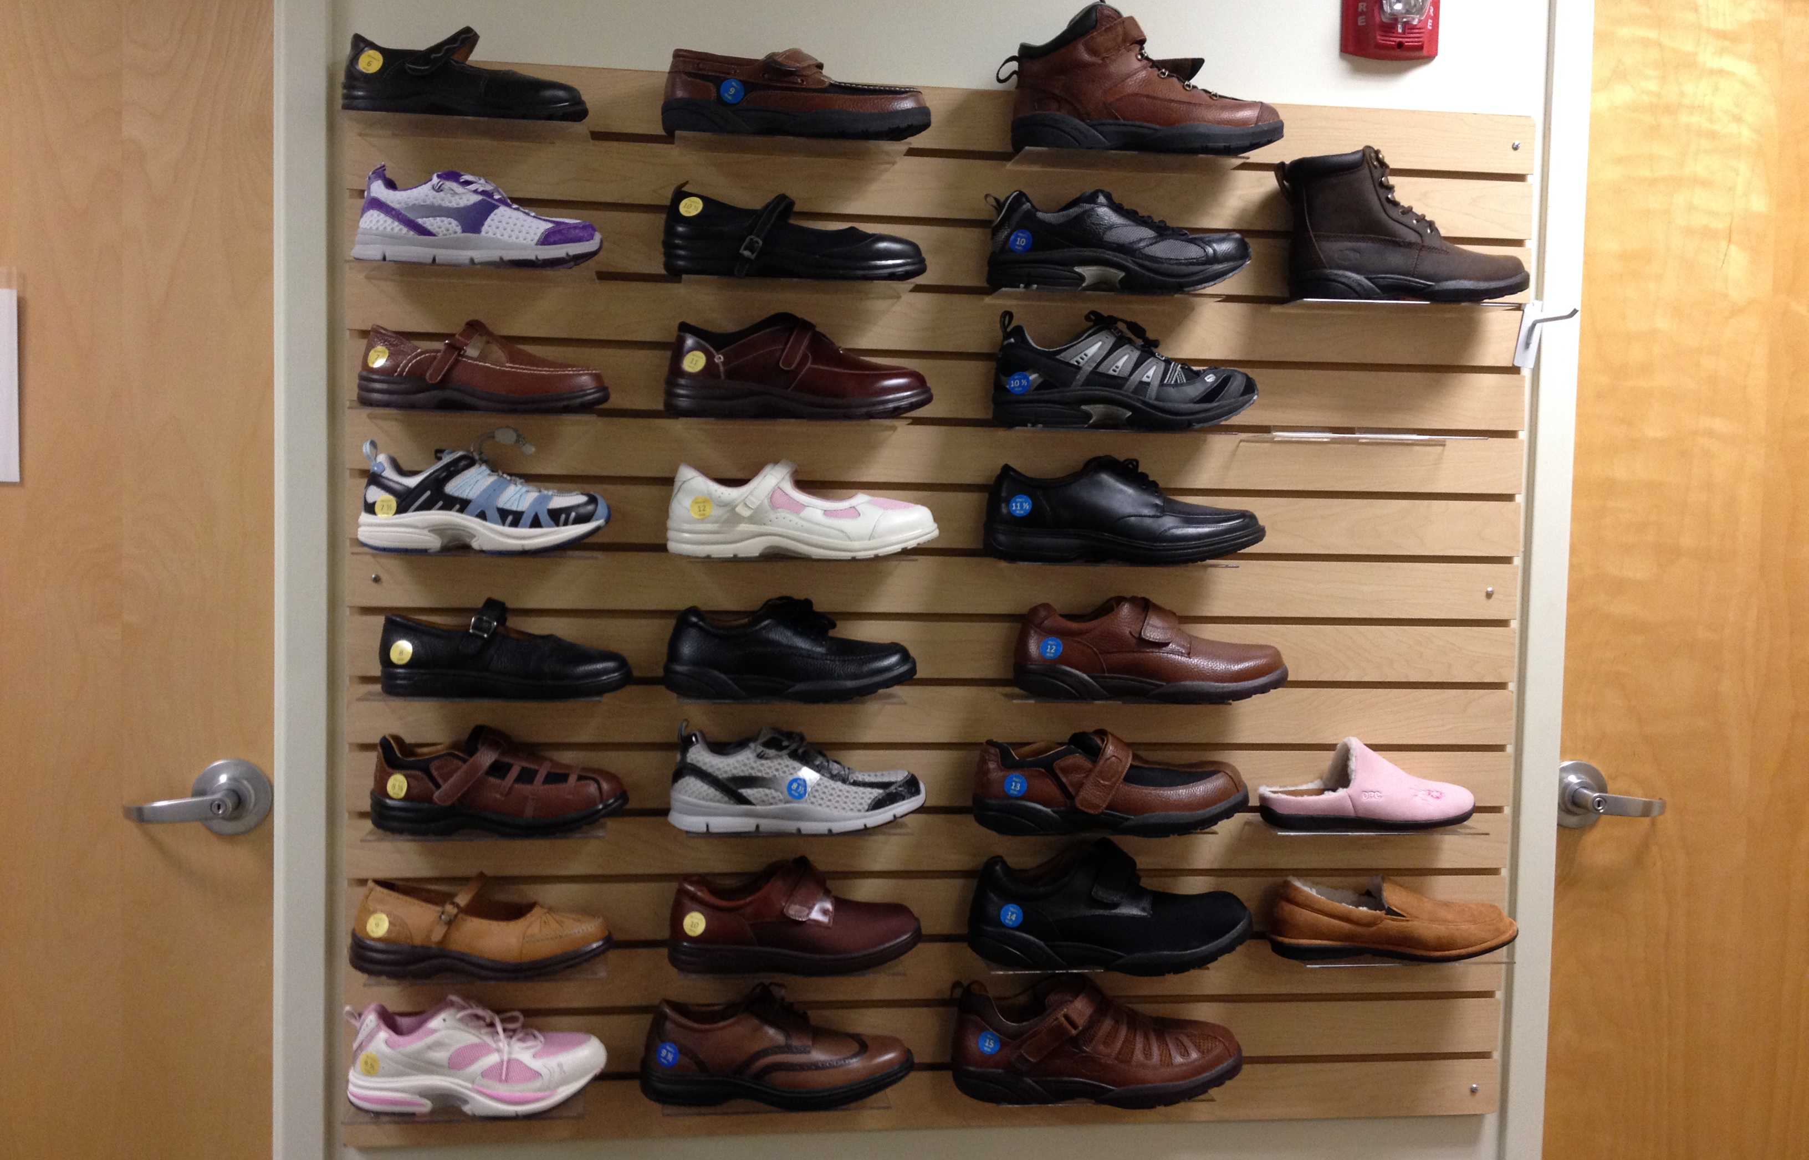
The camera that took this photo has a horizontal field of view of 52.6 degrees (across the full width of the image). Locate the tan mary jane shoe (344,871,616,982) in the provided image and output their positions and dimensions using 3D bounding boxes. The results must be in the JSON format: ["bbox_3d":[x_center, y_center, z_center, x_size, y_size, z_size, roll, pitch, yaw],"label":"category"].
[{"bbox_3d":[-0.468,0.379,2.033,0.275,0.103,0.100,1,3,-6],"label":"tan mary jane shoe"}]

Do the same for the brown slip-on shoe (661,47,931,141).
[{"bbox_3d":[-0.119,-0.536,2.025,0.294,0.106,0.110,1,3,-6],"label":"brown slip-on shoe"}]

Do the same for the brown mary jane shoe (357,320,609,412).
[{"bbox_3d":[-0.459,-0.232,1.998,0.262,0.100,0.095,1,3,-6],"label":"brown mary jane shoe"}]

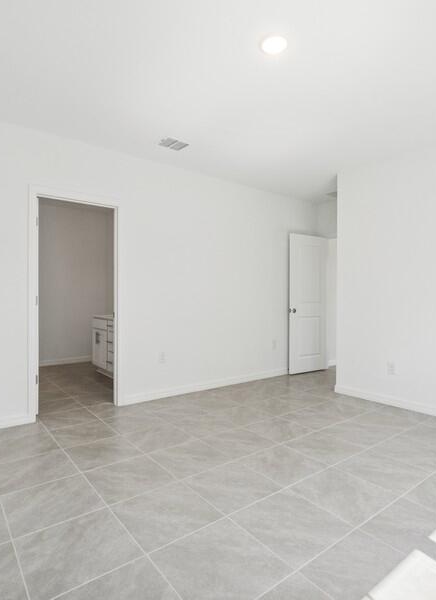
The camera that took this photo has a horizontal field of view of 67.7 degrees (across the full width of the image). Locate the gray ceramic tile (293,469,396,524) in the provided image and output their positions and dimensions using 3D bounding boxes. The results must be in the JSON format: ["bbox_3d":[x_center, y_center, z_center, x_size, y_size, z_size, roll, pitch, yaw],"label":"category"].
[{"bbox_3d":[0.702,1.095,1.840,0.435,0.010,0.435,0,0,-38],"label":"gray ceramic tile"}]

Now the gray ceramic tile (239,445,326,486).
[{"bbox_3d":[0.464,1.183,2.345,0.461,0.012,0.461,1,-1,-38],"label":"gray ceramic tile"}]

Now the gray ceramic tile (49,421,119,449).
[{"bbox_3d":[-1.185,1.177,2.876,0.462,0.012,0.466,1,-1,-38],"label":"gray ceramic tile"}]

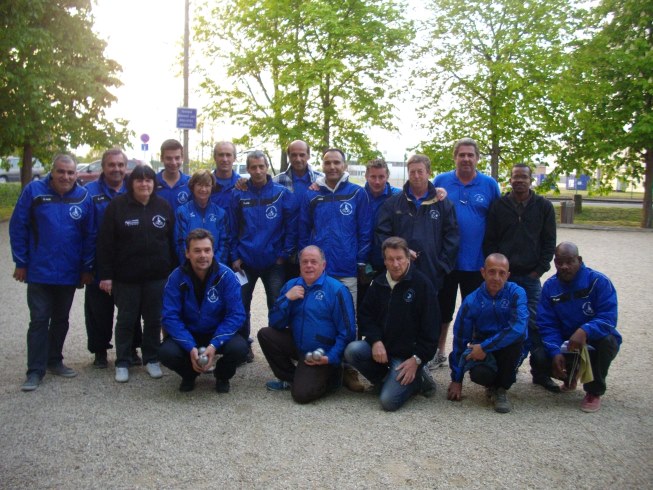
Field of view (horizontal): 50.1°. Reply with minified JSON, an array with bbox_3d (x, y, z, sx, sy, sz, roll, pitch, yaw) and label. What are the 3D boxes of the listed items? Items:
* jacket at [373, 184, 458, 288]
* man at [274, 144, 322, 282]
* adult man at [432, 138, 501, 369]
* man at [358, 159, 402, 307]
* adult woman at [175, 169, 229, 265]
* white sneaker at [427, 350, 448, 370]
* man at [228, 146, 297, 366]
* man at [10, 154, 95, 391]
[{"bbox_3d":[0.702,-0.034,5.447,0.640,0.910,0.380,2,6,11],"label":"jacket"},{"bbox_3d":[-0.231,0.077,5.741,0.570,1.839,0.380,1,6,-2],"label":"man"},{"bbox_3d":[1.159,0.079,5.740,0.620,1.880,0.450,2,6,10],"label":"adult man"},{"bbox_3d":[0.436,0.156,5.748,0.550,1.706,0.380,2,6,6],"label":"man"},{"bbox_3d":[-0.992,0.197,5.587,0.470,1.590,0.330,0,6,-11],"label":"adult woman"},{"bbox_3d":[0.868,0.961,5.717,0.115,0.120,0.300,7,9,43],"label":"white sneaker"},{"bbox_3d":[-0.508,0.115,5.718,0.570,1.745,0.380,1,6,-3],"label":"man"},{"bbox_3d":[-2.028,0.177,5.185,0.600,1.675,0.480,0,6,-15],"label":"man"}]

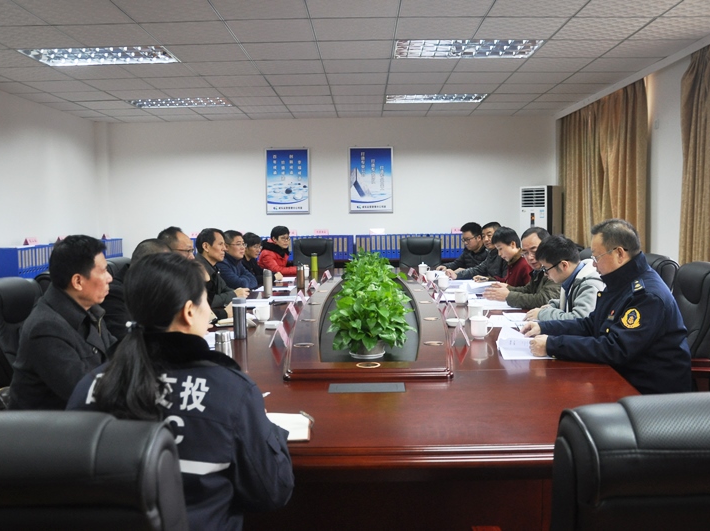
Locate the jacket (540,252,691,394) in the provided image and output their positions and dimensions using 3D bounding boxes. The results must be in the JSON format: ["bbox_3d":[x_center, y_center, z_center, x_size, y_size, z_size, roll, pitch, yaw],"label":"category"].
[{"bbox_3d":[1.109,0.260,2.613,0.580,0.660,0.480,1,5,14],"label":"jacket"}]

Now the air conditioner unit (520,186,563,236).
[{"bbox_3d":[2.443,-0.156,7.874,0.280,1.740,0.460,-3,6,-32],"label":"air conditioner unit"}]

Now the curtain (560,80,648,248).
[{"bbox_3d":[2.833,-0.651,7.103,0.180,2.500,2.300,-1,5,1],"label":"curtain"}]

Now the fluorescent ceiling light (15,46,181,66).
[{"bbox_3d":[-2.089,-1.782,4.965,1.200,0.080,0.550,0,5,1],"label":"fluorescent ceiling light"}]

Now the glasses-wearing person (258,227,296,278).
[{"bbox_3d":[-0.747,0.229,6.156,0.650,1.220,0.520,2,5,24],"label":"glasses-wearing person"}]

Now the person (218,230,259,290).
[{"bbox_3d":[-0.940,0.348,4.845,0.680,1.200,0.520,1,5,15],"label":"person"}]

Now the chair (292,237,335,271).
[{"bbox_3d":[-0.474,0.234,7.037,0.610,1.090,0.670,-1,5,1],"label":"chair"}]

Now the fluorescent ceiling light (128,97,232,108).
[{"bbox_3d":[-2.055,-1.950,7.133,1.190,0.080,0.560,-1,5,1],"label":"fluorescent ceiling light"}]

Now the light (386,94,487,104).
[{"bbox_3d":[0.949,-1.981,7.039,1.200,0.080,0.550,0,5,1],"label":"light"}]

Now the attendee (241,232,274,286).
[{"bbox_3d":[-0.880,0.324,5.414,0.650,1.180,0.500,1,5,15],"label":"attendee"}]

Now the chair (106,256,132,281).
[{"bbox_3d":[-1.463,0.469,4.505,0.670,1.090,0.610,-1,5,1],"label":"chair"}]

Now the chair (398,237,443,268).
[{"bbox_3d":[0.788,0.216,7.064,0.610,1.090,0.670,-1,5,1],"label":"chair"}]

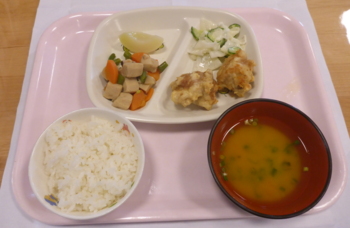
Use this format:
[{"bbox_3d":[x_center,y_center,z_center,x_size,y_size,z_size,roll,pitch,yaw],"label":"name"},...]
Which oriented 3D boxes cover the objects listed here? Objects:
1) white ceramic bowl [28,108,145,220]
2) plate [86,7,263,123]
[{"bbox_3d":[-0.087,0.057,0.308,0.113,0.056,0.113,0,64,0],"label":"white ceramic bowl"},{"bbox_3d":[-0.002,-0.067,0.385,0.233,0.027,0.188,-2,64,-1],"label":"plate"}]

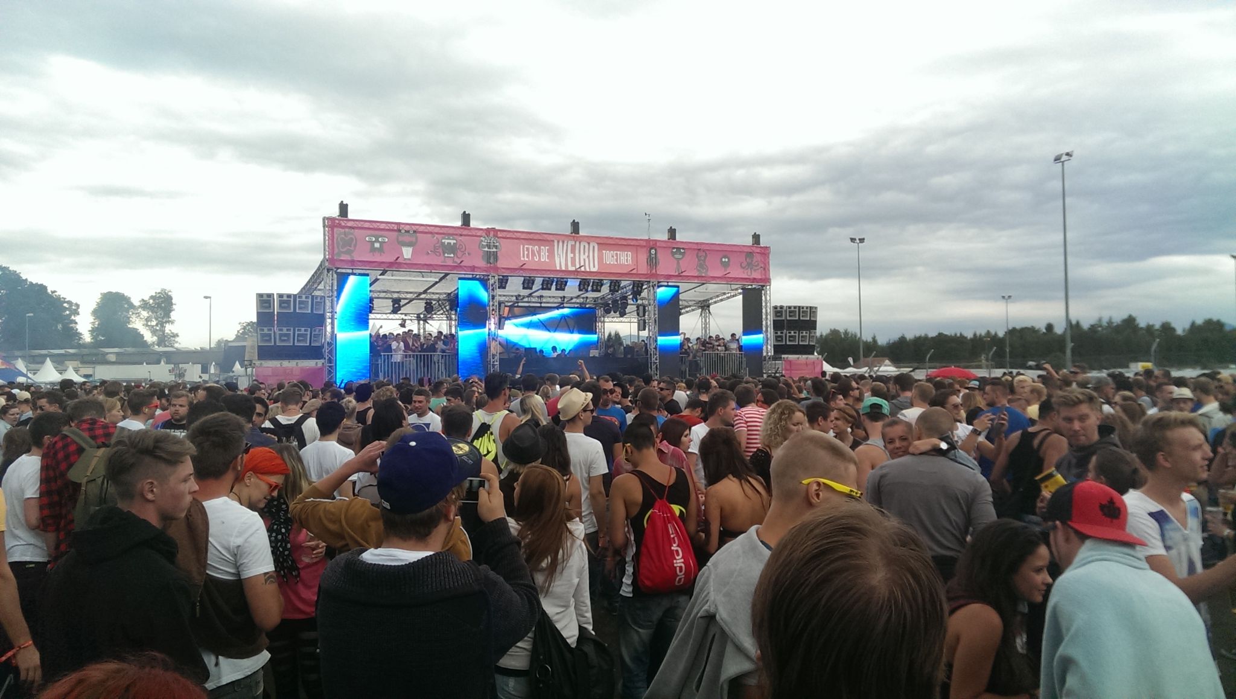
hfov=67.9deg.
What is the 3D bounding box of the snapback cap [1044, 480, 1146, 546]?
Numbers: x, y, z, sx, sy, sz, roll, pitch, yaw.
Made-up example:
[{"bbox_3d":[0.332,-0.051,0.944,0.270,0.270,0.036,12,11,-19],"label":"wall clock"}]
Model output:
[{"bbox_3d":[1.238,0.428,2.371,0.175,0.145,0.265,0,18,-25],"label":"snapback cap"}]

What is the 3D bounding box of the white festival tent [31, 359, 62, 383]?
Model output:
[{"bbox_3d":[-71.284,3.609,114.930,4.500,4.926,4.500,0,-2,-30],"label":"white festival tent"}]

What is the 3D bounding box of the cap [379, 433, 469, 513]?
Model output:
[{"bbox_3d":[-0.452,0.288,2.198,0.175,0.150,0.265,-2,15,35],"label":"cap"}]

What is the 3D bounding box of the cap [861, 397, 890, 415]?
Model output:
[{"bbox_3d":[1.651,0.366,5.884,0.175,0.140,0.265,-1,-2,16],"label":"cap"}]

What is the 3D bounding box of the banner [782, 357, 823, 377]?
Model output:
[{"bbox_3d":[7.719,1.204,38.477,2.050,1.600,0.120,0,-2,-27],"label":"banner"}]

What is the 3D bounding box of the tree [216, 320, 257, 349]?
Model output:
[{"bbox_3d":[-61.334,1.142,149.835,9.000,11.583,9.000,-1,-2,0],"label":"tree"}]

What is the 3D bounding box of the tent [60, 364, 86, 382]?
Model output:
[{"bbox_3d":[-70.297,4.095,117.942,4.400,4.102,4.400,0,-2,-30],"label":"tent"}]

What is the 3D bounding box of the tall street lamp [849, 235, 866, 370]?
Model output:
[{"bbox_3d":[22.595,-3.242,85.594,1.350,14.515,0.700,-1,-2,-6],"label":"tall street lamp"}]

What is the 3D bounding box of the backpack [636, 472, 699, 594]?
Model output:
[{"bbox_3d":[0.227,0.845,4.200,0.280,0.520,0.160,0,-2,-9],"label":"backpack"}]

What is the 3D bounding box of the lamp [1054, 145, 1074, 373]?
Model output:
[{"bbox_3d":[25.900,-4.219,52.994,1.300,14.530,0.700,-1,-2,-6],"label":"lamp"}]

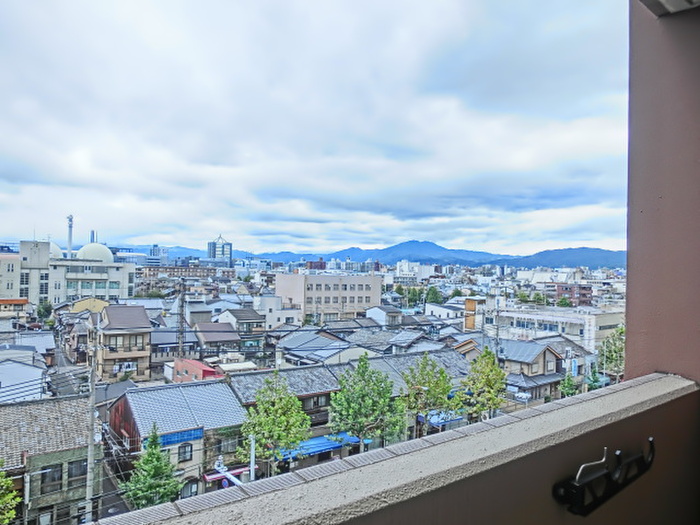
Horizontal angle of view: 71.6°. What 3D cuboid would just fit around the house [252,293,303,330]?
[{"bbox_3d":[-17.492,12.892,118.054,10.500,9.500,7.000,2,-1,-37],"label":"house"}]

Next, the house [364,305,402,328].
[{"bbox_3d":[8.392,14.660,120.043,6.000,7.500,7.200,2,-1,-37],"label":"house"}]

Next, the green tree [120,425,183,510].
[{"bbox_3d":[-14.202,15.711,34.774,4.500,8.350,4.500,1,0,-34],"label":"green tree"}]

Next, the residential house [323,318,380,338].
[{"bbox_3d":[0.394,14.781,98.036,10.800,6.300,7.000,2,-1,-37],"label":"residential house"}]

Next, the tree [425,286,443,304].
[{"bbox_3d":[33.695,14.990,195.057,7.200,10.000,7.200,2,-1,-37],"label":"tree"}]

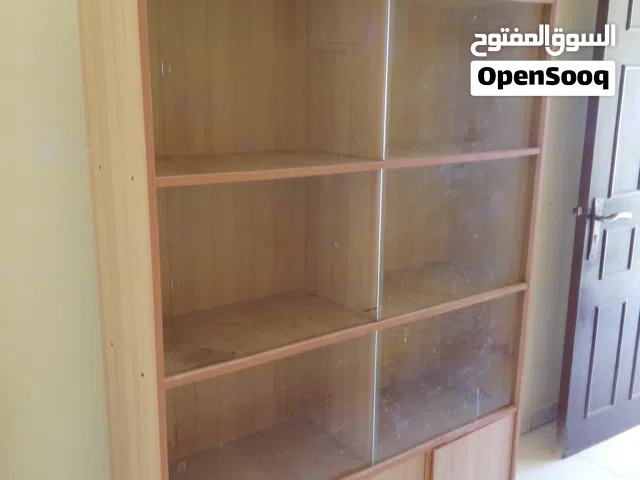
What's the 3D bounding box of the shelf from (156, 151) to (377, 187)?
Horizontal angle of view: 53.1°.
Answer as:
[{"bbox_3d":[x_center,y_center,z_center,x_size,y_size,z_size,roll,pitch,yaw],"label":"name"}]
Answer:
[{"bbox_3d":[-0.167,-0.167,1.437,0.551,0.020,0.317,-9,16,-35],"label":"shelf"}]

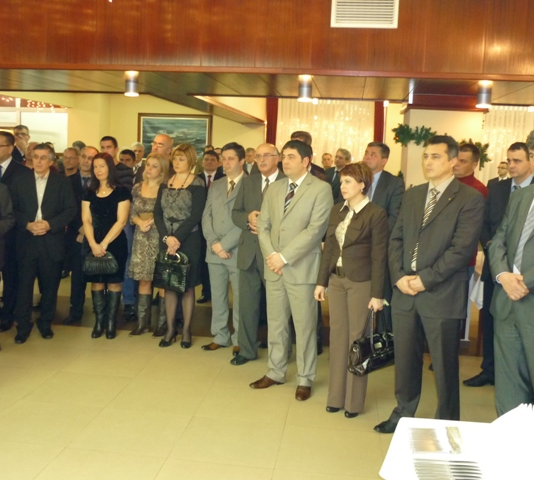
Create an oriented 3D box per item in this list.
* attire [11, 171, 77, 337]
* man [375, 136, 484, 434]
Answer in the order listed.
[{"bbox_3d":[-2.038,0.120,5.574,0.590,1.520,0.340,2,7,-6],"label":"attire"},{"bbox_3d":[1.007,0.296,3.757,0.400,1.846,0.550,-3,9,-42],"label":"man"}]

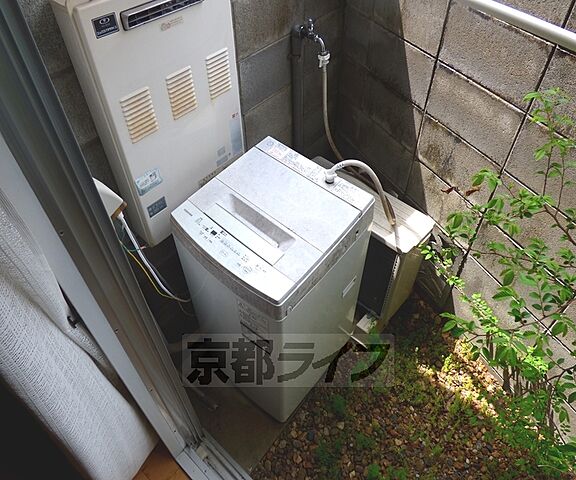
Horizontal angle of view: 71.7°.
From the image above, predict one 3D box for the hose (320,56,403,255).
[{"bbox_3d":[0.250,-0.362,1.588,0.310,0.480,0.700,-5,46,-5],"label":"hose"}]

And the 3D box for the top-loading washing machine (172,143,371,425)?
[{"bbox_3d":[-0.054,0.204,1.590,0.490,0.940,0.510,33,55,27],"label":"top-loading washing machine"}]

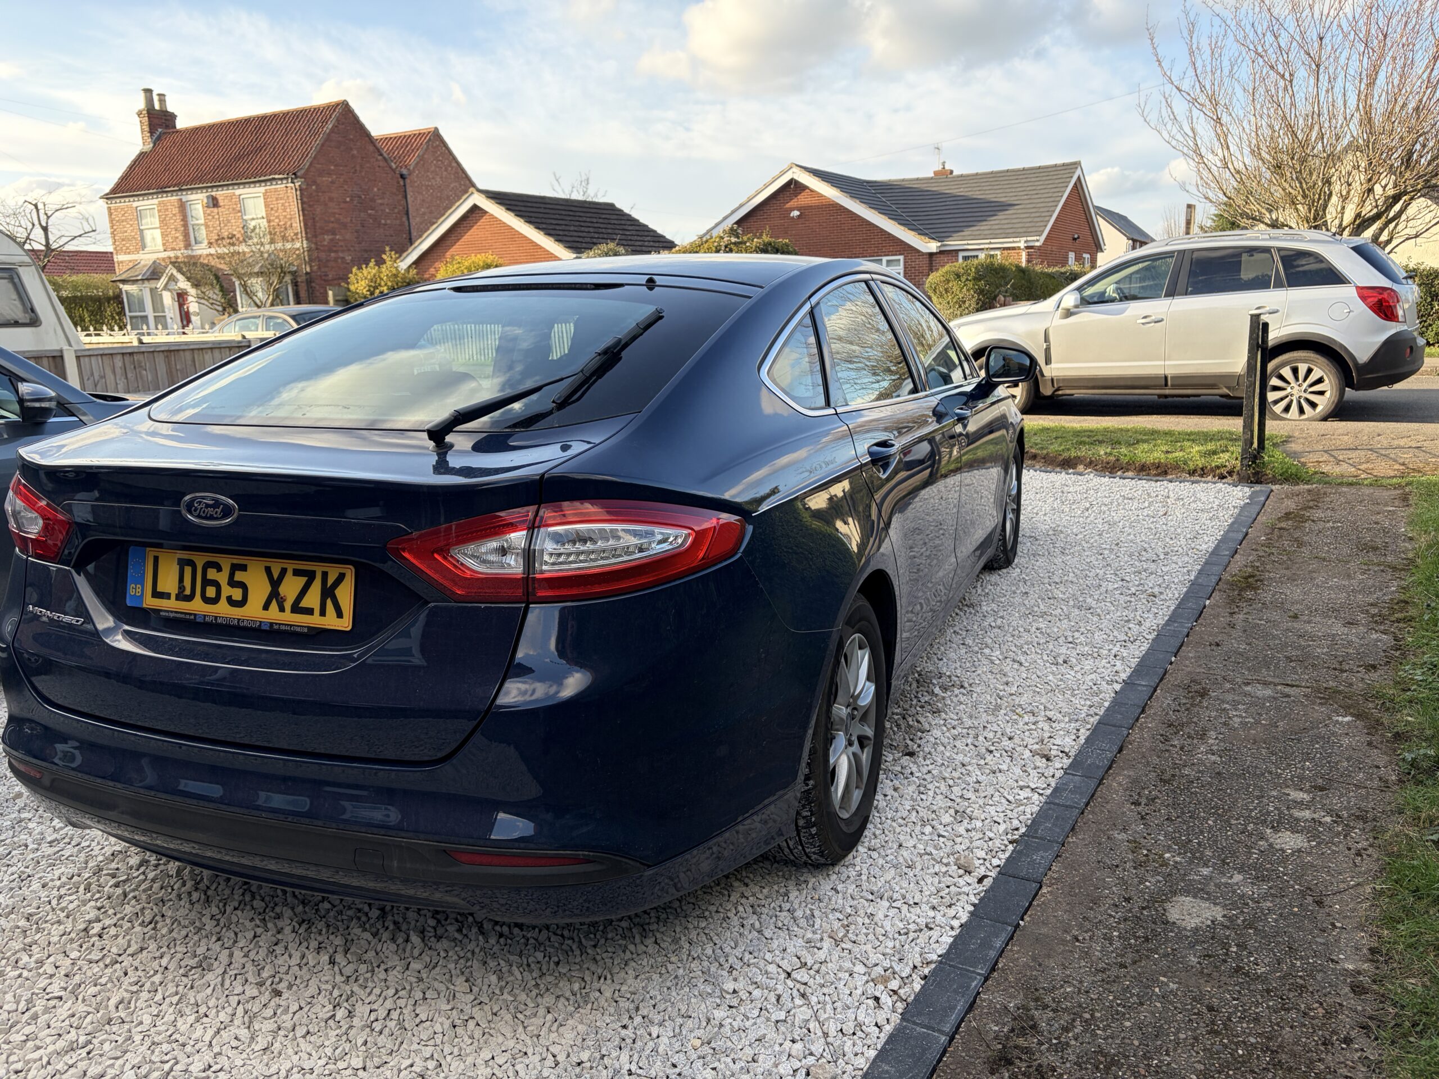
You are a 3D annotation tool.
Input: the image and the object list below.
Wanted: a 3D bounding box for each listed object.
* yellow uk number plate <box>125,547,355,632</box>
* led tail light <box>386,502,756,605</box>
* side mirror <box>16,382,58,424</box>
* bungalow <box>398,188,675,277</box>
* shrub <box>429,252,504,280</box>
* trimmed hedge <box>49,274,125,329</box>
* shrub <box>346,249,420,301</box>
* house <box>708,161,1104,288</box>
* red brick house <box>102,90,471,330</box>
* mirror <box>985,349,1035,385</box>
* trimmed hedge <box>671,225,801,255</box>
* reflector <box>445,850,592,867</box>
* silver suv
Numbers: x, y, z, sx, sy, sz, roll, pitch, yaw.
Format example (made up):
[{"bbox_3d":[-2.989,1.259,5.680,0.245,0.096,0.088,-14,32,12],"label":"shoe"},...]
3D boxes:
[{"bbox_3d":[-0.858,0.084,1.915,0.520,0.111,0.014,4,1,22],"label":"yellow uk number plate"},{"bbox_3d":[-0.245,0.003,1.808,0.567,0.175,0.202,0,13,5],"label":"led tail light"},{"bbox_3d":[-2.458,-0.491,3.900,0.185,0.155,0.120,7,16,37],"label":"side mirror"},{"bbox_3d":[-4.548,-7.388,30.378,5.700,4.320,6.450,4,14,28],"label":"bungalow"},{"bbox_3d":[-5.657,-5.231,24.808,1.850,2.550,1.450,4,14,28],"label":"shrub"},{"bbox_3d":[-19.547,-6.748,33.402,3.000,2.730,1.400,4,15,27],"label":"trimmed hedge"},{"bbox_3d":[-7.617,-5.264,24.978,1.750,2.720,1.500,4,14,28],"label":"shrub"},{"bbox_3d":[5.436,-8.922,33.611,11.000,4.950,9.200,5,15,28],"label":"house"},{"bbox_3d":[-13.250,-9.963,33.928,8.400,8.200,8.100,4,15,27],"label":"red brick house"},{"bbox_3d":[1.120,-0.670,4.146,0.200,0.147,0.120,4,14,22],"label":"mirror"},{"bbox_3d":[0.339,-5.866,25.468,3.300,2.850,2.000,5,15,28],"label":"trimmed hedge"},{"bbox_3d":[-0.324,0.521,1.758,0.240,0.030,0.035,-1,13,2],"label":"reflector"},{"bbox_3d":[4.453,-2.139,10.934,4.600,1.750,1.870,6,15,30],"label":"silver suv"}]

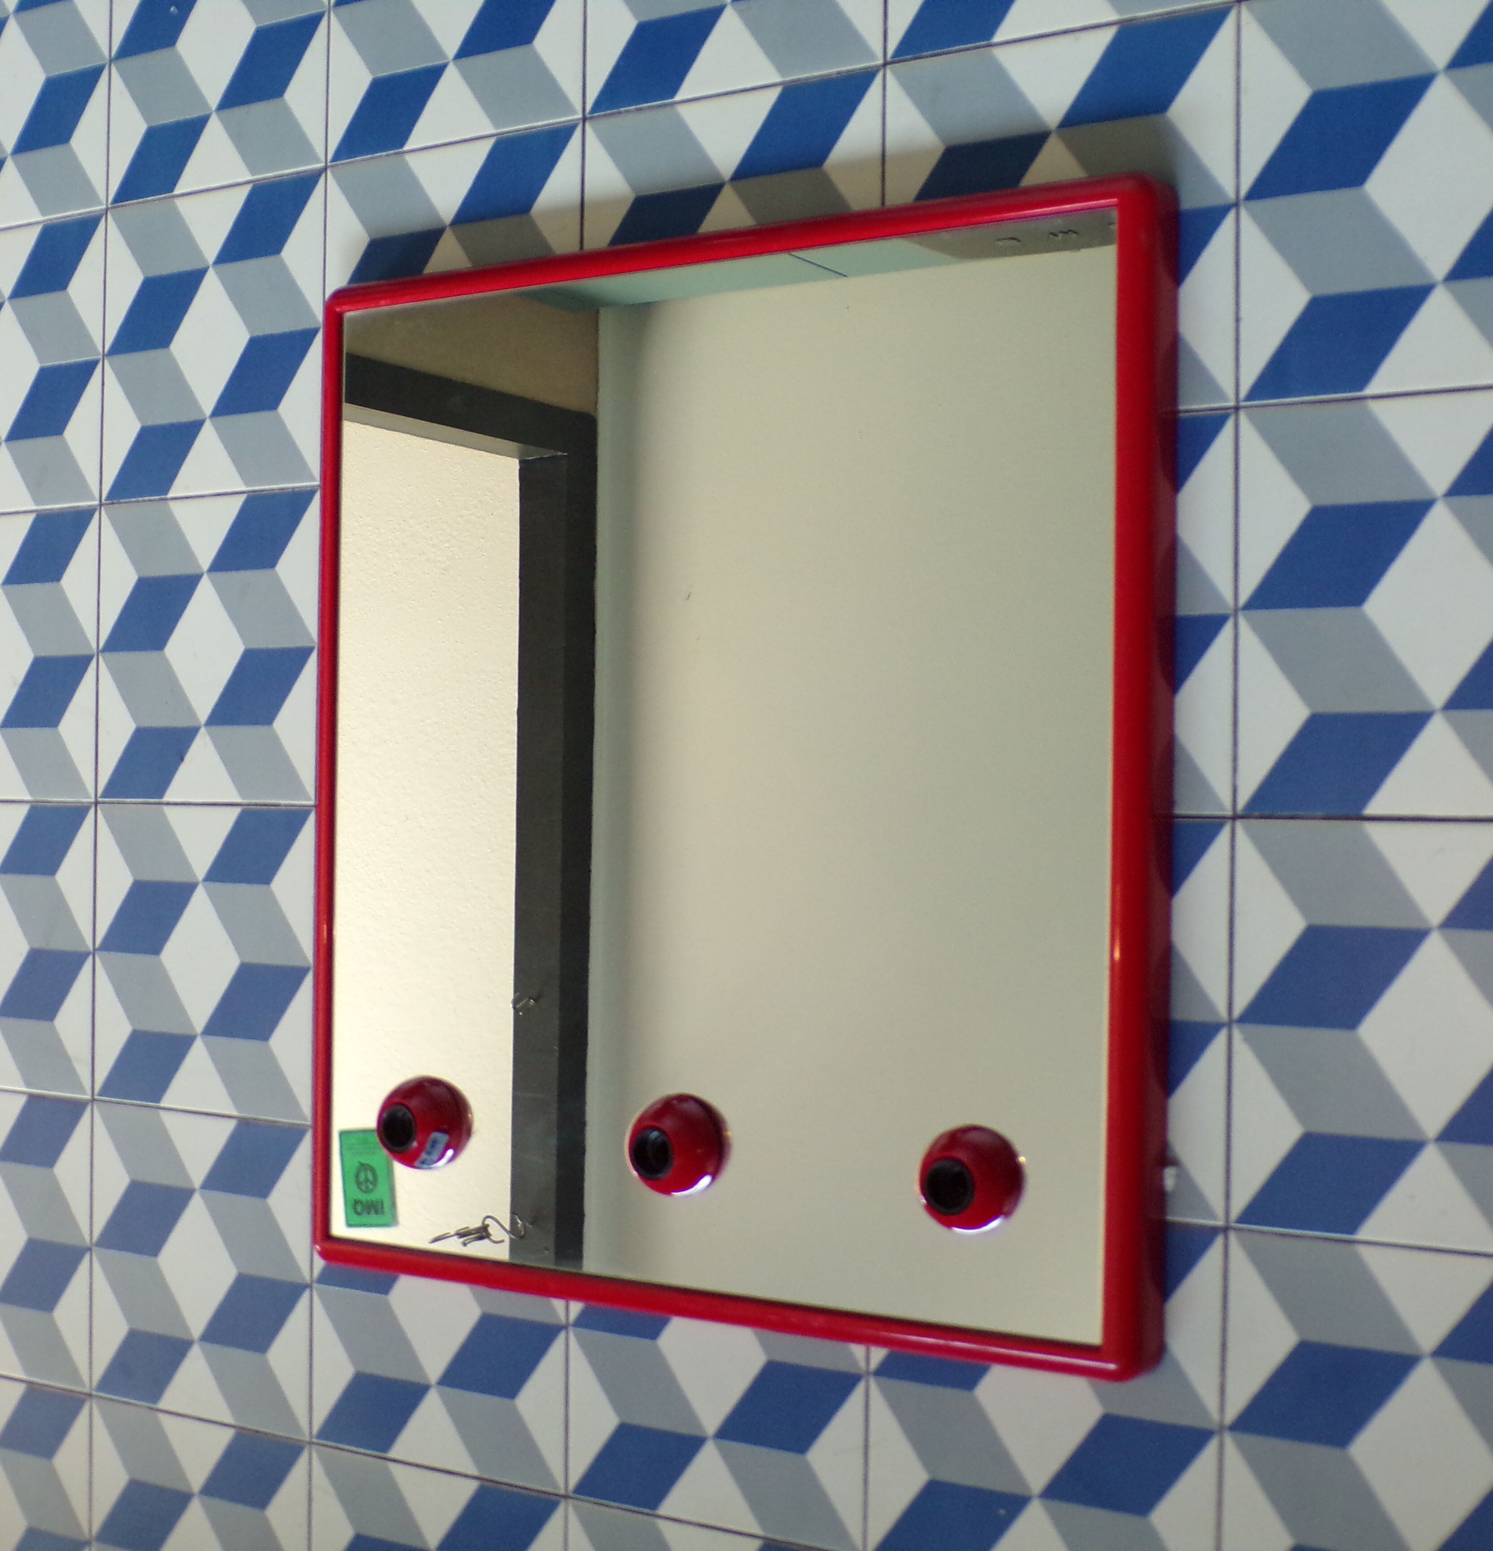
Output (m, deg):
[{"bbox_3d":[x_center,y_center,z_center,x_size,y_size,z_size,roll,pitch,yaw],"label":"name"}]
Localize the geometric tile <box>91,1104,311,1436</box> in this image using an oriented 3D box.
[{"bbox_3d":[-0.356,0.320,1.451,0.199,0.010,0.200,0,89,31],"label":"geometric tile"}]

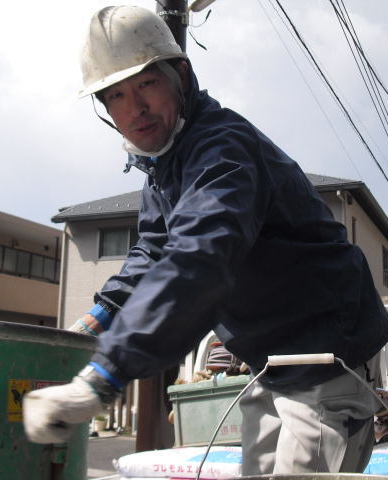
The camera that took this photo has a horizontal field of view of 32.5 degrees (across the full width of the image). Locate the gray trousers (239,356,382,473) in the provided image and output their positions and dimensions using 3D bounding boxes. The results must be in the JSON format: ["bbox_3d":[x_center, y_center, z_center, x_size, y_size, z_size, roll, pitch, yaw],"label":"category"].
[{"bbox_3d":[0.245,0.711,1.398,0.340,0.950,0.360,4,-11,-14],"label":"gray trousers"}]

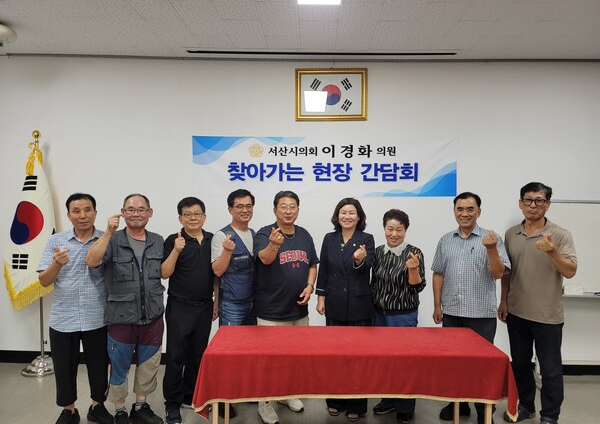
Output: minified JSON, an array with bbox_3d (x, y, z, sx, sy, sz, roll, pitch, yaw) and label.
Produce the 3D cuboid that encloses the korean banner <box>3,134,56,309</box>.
[{"bbox_3d":[-2.516,0.108,4.060,0.505,1.616,0.263,1,1,-5],"label":"korean banner"}]

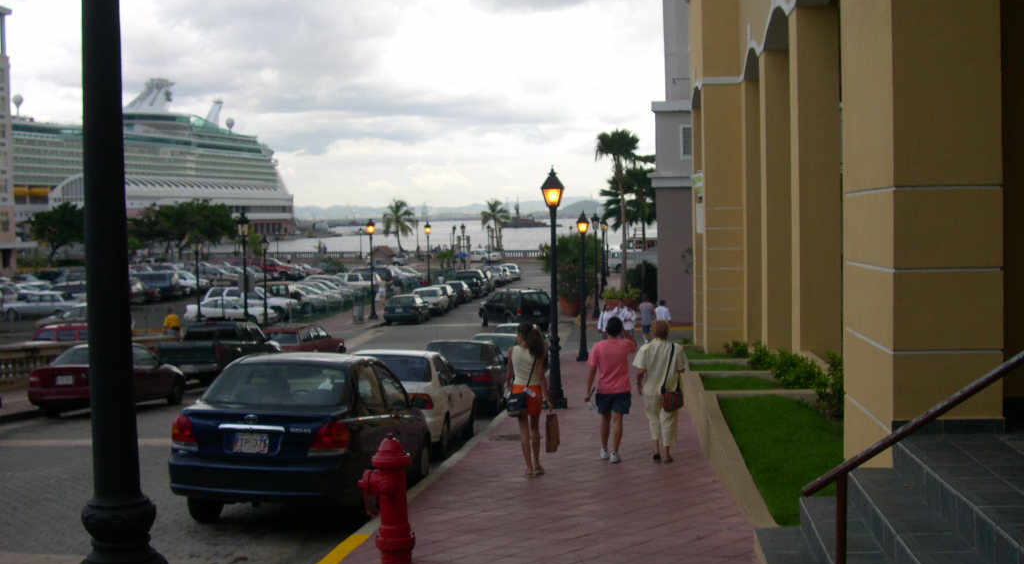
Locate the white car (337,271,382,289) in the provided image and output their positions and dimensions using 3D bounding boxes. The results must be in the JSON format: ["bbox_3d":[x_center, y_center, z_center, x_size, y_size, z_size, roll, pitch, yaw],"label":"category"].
[{"bbox_3d":[-9.384,0.223,72.500,4.400,1.680,1.780,-1,3,8],"label":"white car"}]

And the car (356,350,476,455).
[{"bbox_3d":[-1.520,1.655,16.350,1.700,1.390,4.400,1,-1,6],"label":"car"}]

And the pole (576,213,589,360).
[{"bbox_3d":[2.074,0.131,32.700,0.350,4.360,0.350,-1,3,6],"label":"pole"}]

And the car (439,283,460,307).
[{"bbox_3d":[-4.250,0.708,68.500,1.700,1.400,4.400,-1,2,7],"label":"car"}]

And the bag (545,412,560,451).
[{"bbox_3d":[0.434,1.613,12.050,0.140,0.420,0.280,-1,3,6],"label":"bag"}]

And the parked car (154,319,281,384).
[{"bbox_3d":[-7.626,1.874,29.676,1.740,1.630,4.850,-2,-1,6],"label":"parked car"}]

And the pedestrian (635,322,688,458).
[{"bbox_3d":[1.680,1.241,12.800,0.580,1.611,0.400,-1,3,6],"label":"pedestrian"}]

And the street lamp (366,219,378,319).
[{"bbox_3d":[-6.937,-0.605,55.369,0.450,4.950,0.450,-1,3,6],"label":"street lamp"}]

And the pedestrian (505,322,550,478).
[{"bbox_3d":[0.162,1.233,11.750,0.480,1.610,0.360,-1,3,4],"label":"pedestrian"}]

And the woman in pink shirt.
[{"bbox_3d":[1.098,1.176,12.357,0.570,1.610,0.360,-1,3,6],"label":"woman in pink shirt"}]

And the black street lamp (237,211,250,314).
[{"bbox_3d":[-9.133,0.062,38.467,0.450,5.000,0.450,-1,3,6],"label":"black street lamp"}]

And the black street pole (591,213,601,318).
[{"bbox_3d":[3.515,-0.670,47.173,0.420,4.341,0.420,-1,3,6],"label":"black street pole"}]

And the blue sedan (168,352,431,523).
[{"bbox_3d":[-1.940,1.425,11.320,1.680,1.500,4.180,1,0,6],"label":"blue sedan"}]

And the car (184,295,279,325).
[{"bbox_3d":[-13.974,1.435,56.000,4.450,1.300,1.700,-1,3,9],"label":"car"}]

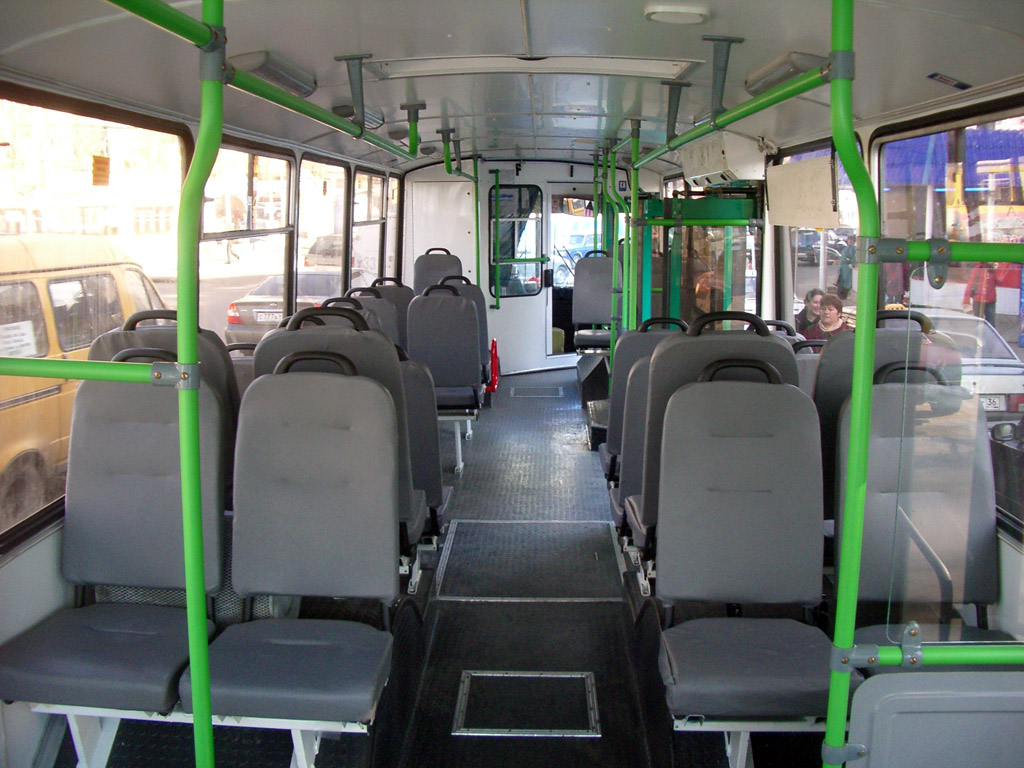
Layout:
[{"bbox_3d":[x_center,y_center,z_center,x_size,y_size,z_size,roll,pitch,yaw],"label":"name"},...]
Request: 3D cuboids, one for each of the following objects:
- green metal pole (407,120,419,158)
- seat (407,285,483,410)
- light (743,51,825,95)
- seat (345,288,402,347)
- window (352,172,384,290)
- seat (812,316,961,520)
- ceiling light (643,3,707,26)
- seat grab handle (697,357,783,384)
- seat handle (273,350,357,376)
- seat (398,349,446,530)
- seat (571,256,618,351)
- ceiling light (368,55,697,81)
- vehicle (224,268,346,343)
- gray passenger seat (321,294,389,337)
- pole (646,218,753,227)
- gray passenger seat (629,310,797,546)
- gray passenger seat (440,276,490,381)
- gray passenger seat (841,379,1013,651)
[{"bbox_3d":[-0.403,-0.989,4.197,0.041,0.157,0.046,0,10,1],"label":"green metal pole"},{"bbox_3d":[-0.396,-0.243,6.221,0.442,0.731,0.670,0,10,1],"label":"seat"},{"bbox_3d":[0.768,-0.852,2.898,0.122,0.056,0.599,8,10,0],"label":"light"},{"bbox_3d":[-0.823,-0.213,5.987,0.420,0.730,0.570,1,10,1],"label":"seat"},{"bbox_3d":[-1.048,-1.058,7.727,0.050,1.058,1.496,0,9,1],"label":"window"},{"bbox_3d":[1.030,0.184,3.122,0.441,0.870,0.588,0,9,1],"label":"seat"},{"bbox_3d":[0.348,-0.779,2.186,0.142,0.035,0.142,0,10,1],"label":"ceiling light"},{"bbox_3d":[0.576,-0.033,2.613,0.216,0.067,0.040,0,9,1],"label":"seat grab handle"},{"bbox_3d":[-0.484,-0.050,2.538,0.205,0.068,0.040,1,10,1],"label":"seat handle"},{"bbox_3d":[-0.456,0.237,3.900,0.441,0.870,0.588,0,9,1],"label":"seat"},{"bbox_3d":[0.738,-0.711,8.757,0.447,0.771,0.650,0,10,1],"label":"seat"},{"bbox_3d":[0.066,-0.938,3.094,0.959,0.045,0.386,0,10,1],"label":"ceiling light"},{"bbox_3d":[-3.086,-1.294,17.377,1.800,1.470,4.800,2,10,8],"label":"vehicle"},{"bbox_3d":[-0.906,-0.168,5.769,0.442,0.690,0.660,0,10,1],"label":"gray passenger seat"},{"bbox_3d":[0.887,-0.768,4.923,0.540,0.033,0.033,1,10,1],"label":"pole"},{"bbox_3d":[0.562,0.138,2.902,0.420,0.730,0.570,1,10,1],"label":"gray passenger seat"},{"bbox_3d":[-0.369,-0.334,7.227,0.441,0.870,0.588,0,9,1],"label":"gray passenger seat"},{"bbox_3d":[0.980,0.328,2.387,0.420,0.730,0.540,1,10,1],"label":"gray passenger seat"}]

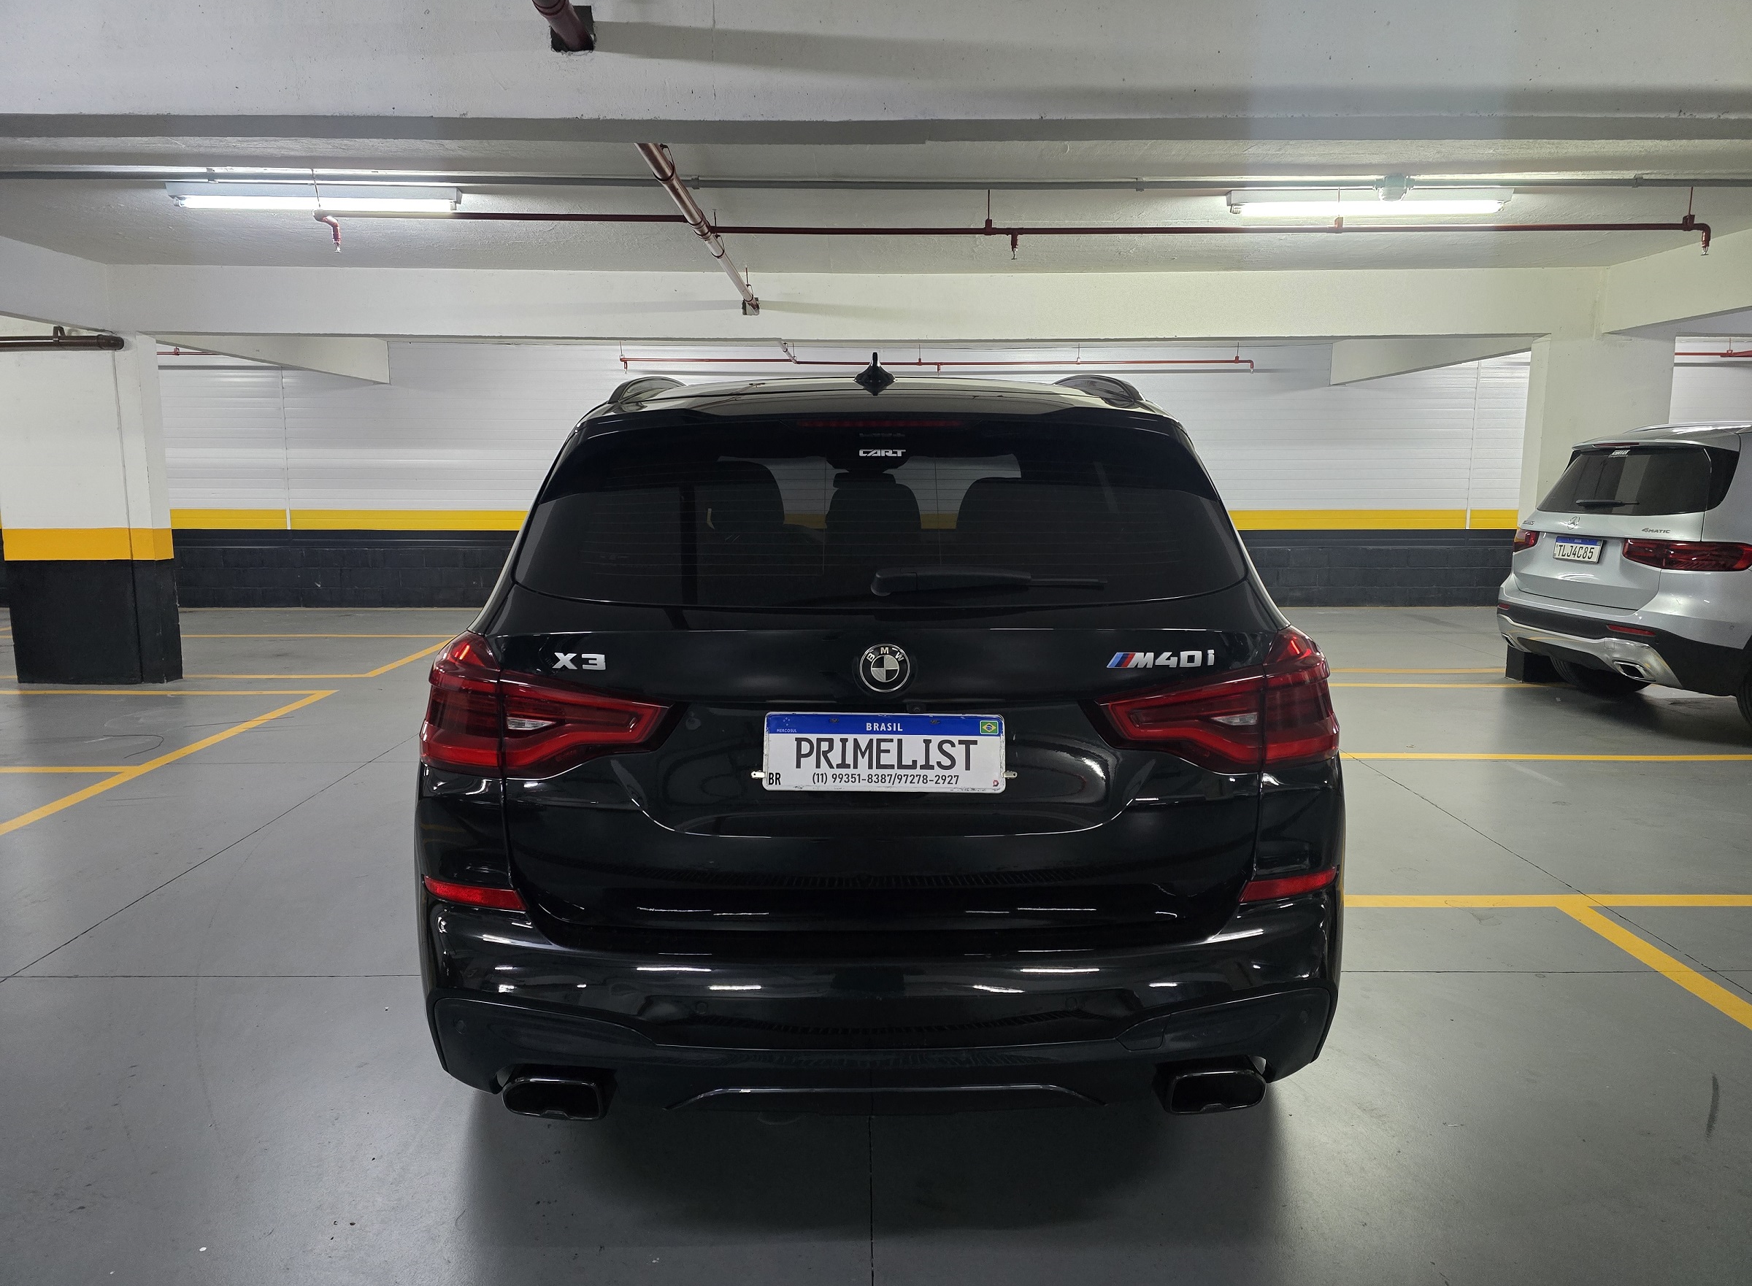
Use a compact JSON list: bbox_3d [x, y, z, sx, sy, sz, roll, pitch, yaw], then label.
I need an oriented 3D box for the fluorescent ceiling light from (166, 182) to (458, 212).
[{"bbox_3d":[-2.431,-1.929,5.030,1.260,0.095,0.080,0,9,0],"label":"fluorescent ceiling light"}]

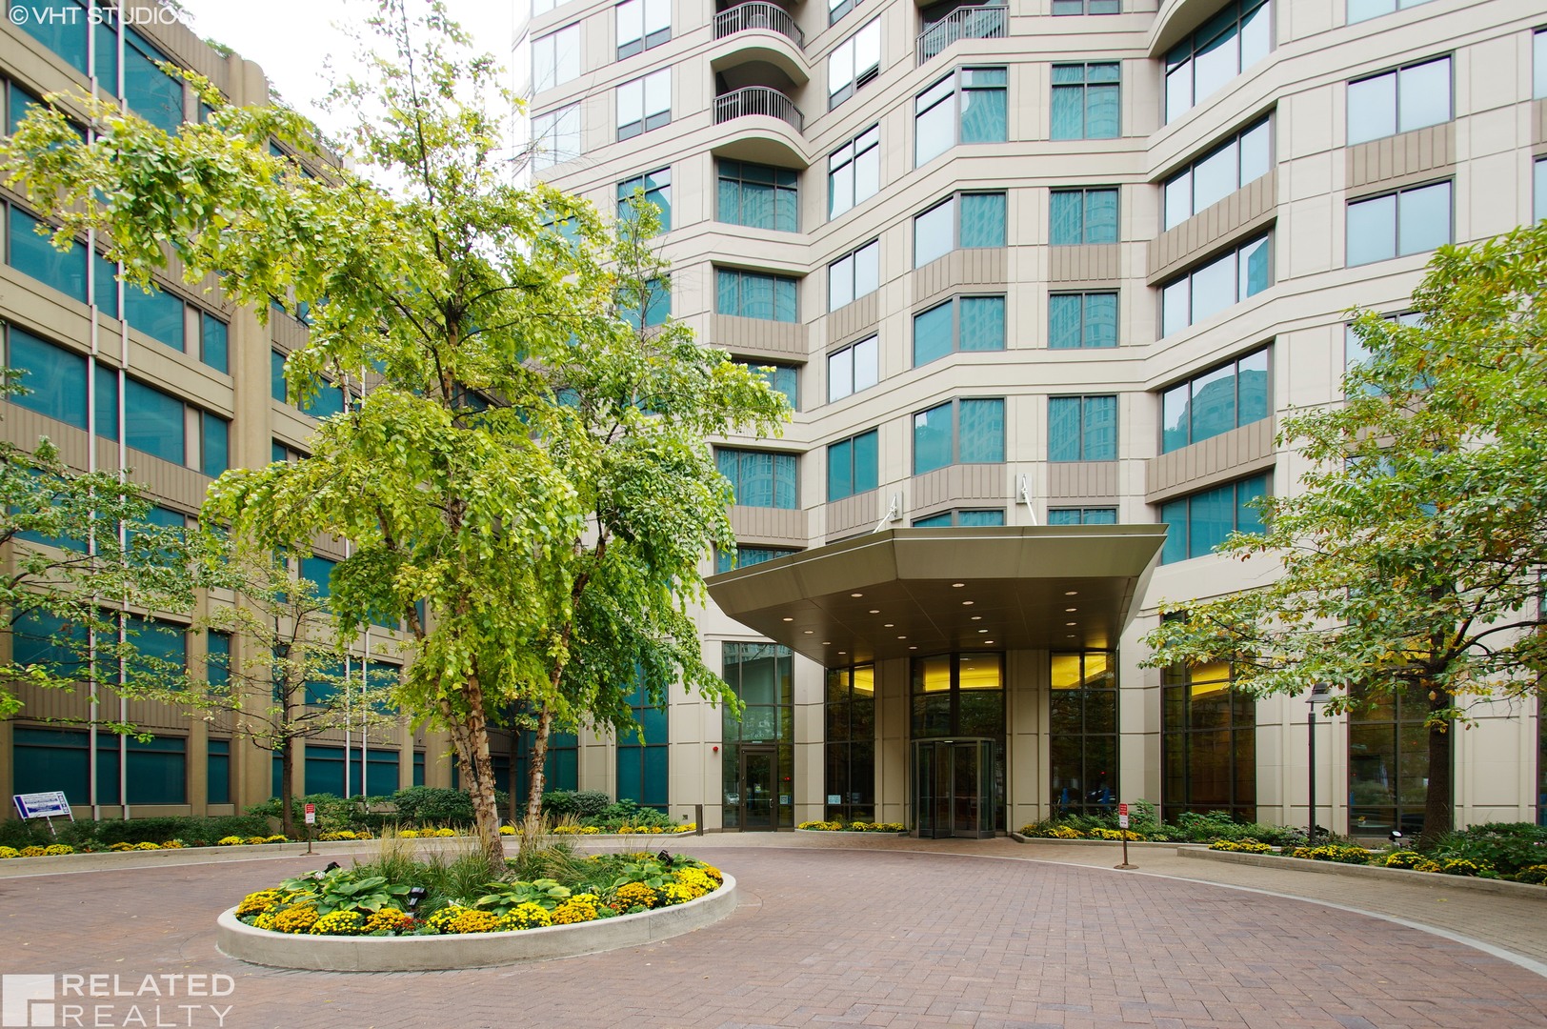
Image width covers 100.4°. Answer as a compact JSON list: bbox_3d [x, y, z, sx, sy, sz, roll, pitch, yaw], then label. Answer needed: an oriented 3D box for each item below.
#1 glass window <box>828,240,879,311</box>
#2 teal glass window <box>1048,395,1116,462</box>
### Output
[{"bbox_3d":[2.462,-7.281,19.773,1.770,1.462,0.150,0,0,36],"label":"glass window"},{"bbox_3d":[8.185,-2.270,17.001,1.893,1.782,0.200,0,-2,2],"label":"teal glass window"}]

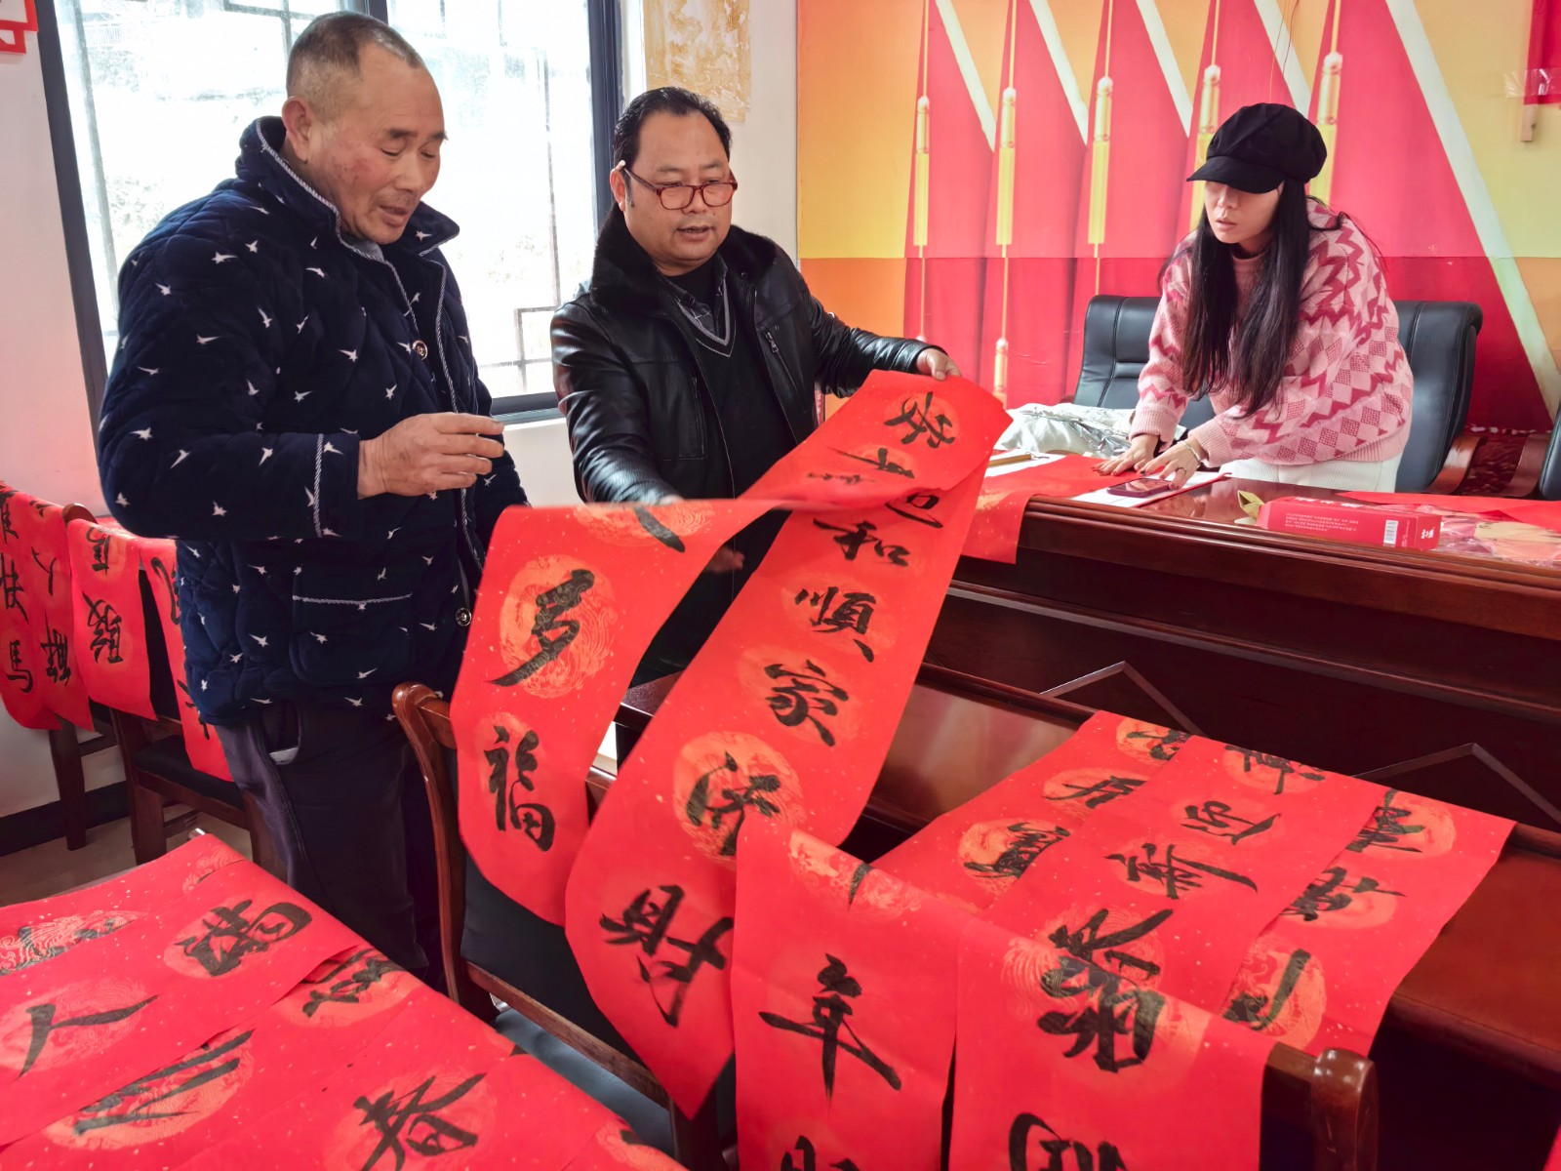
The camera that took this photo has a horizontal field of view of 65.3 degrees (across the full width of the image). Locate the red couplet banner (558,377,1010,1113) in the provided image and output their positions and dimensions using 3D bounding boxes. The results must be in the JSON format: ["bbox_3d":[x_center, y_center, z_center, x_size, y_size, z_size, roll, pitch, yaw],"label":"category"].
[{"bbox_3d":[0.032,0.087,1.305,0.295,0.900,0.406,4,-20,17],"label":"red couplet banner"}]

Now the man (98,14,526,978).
[{"bbox_3d":[-0.569,0.153,1.614,0.450,1.670,0.560,4,15,16],"label":"man"}]

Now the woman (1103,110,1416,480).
[{"bbox_3d":[0.974,-0.160,2.435,0.620,1.500,0.520,-14,19,-42],"label":"woman"}]

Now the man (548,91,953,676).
[{"bbox_3d":[-0.054,0.122,1.803,0.570,1.632,0.480,-7,15,-24],"label":"man"}]

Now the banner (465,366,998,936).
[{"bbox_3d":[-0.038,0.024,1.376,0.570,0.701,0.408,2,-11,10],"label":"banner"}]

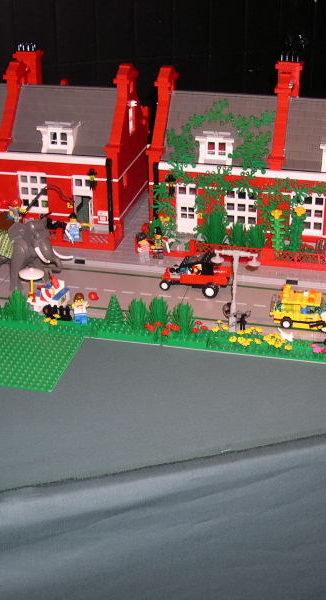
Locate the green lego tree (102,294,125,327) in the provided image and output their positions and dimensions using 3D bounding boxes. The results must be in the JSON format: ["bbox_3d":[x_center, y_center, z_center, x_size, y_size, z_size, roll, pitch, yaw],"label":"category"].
[{"bbox_3d":[-0.061,0.012,1.096,0.025,0.040,0.025,-1,27,0],"label":"green lego tree"}]

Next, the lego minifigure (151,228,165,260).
[{"bbox_3d":[-0.007,-0.083,1.264,0.024,0.047,0.014,6,28,12],"label":"lego minifigure"}]

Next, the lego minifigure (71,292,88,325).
[{"bbox_3d":[-0.106,0.011,1.110,0.024,0.042,0.015,2,27,4],"label":"lego minifigure"}]

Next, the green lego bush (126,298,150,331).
[{"bbox_3d":[-0.032,0.018,1.101,0.028,0.040,0.027,0,27,0],"label":"green lego bush"}]

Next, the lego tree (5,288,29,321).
[{"bbox_3d":[-0.187,0.004,1.125,0.026,0.043,0.026,0,27,0],"label":"lego tree"}]

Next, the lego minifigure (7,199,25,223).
[{"bbox_3d":[-0.191,-0.117,1.163,0.020,0.034,0.018,-22,34,-35],"label":"lego minifigure"}]

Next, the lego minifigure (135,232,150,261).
[{"bbox_3d":[-0.027,-0.076,1.267,0.022,0.043,0.015,-5,27,-9],"label":"lego minifigure"}]

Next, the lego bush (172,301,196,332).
[{"bbox_3d":[0.025,0.022,1.069,0.027,0.039,0.027,6,28,12],"label":"lego bush"}]

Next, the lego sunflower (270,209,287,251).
[{"bbox_3d":[0.162,-0.094,1.250,0.022,0.071,0.022,6,28,12],"label":"lego sunflower"}]

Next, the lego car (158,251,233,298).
[{"bbox_3d":[0.047,-0.040,1.187,0.097,0.058,0.045,8,29,16],"label":"lego car"}]

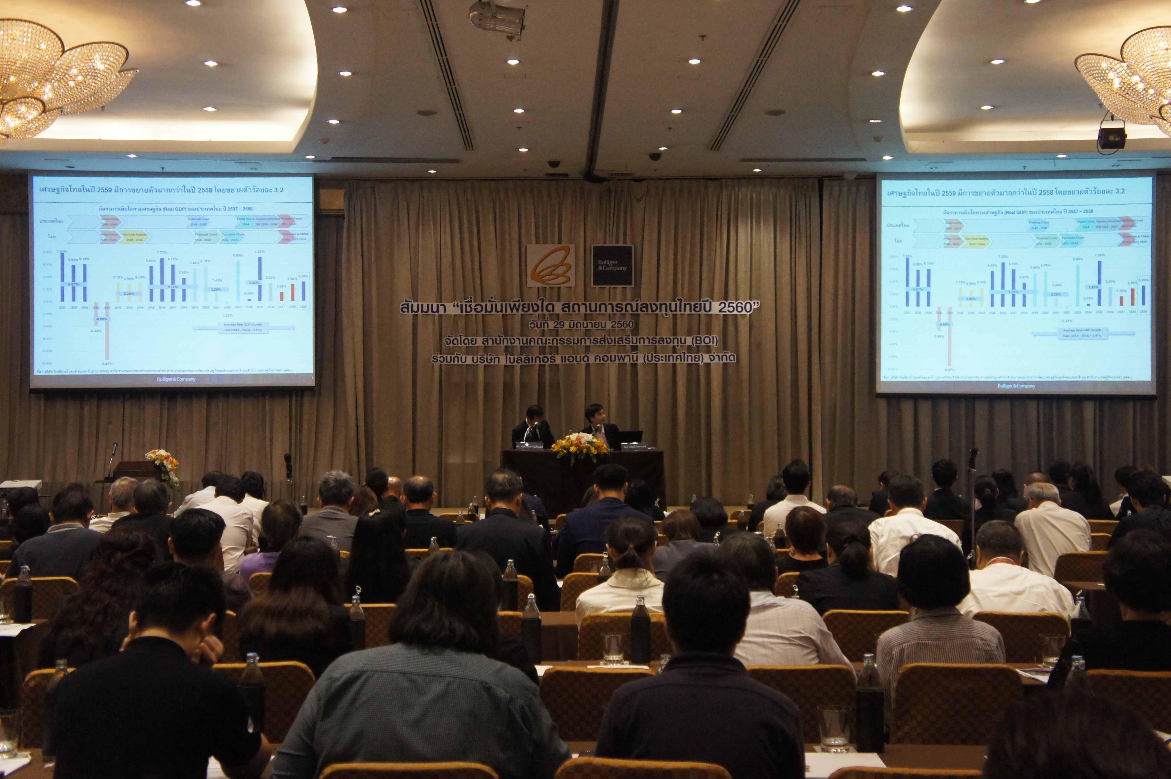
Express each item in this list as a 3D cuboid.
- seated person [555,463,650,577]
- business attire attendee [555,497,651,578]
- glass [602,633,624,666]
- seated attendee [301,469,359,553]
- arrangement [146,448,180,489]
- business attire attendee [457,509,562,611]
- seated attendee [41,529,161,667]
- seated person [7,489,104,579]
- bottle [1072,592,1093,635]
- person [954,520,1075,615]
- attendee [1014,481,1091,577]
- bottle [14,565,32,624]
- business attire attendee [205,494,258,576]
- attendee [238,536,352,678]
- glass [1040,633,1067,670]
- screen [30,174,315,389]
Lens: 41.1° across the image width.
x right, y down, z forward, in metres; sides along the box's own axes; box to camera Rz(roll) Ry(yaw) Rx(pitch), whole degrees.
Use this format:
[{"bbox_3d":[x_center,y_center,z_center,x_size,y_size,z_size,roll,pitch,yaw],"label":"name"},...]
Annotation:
[{"bbox_3d":[0.141,1.109,9.100,0.550,1.310,0.780,0,-1,-1],"label":"seated person"},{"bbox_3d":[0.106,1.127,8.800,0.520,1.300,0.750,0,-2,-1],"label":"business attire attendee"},{"bbox_3d":[0.102,0.952,5.720,0.083,0.112,0.083,0,-1,-1],"label":"glass"},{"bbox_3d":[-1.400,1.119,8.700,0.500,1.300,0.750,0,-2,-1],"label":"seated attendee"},{"bbox_3d":[-4.280,0.806,15.800,0.360,0.420,0.320,0,-1,-3],"label":"arrangement"},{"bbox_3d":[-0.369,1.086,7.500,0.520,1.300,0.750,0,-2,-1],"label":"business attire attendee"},{"bbox_3d":[-1.581,1.069,5.150,0.500,1.240,0.750,0,-1,3],"label":"seated attendee"},{"bbox_3d":[-2.408,1.090,7.515,0.520,1.270,0.750,0,-1,2],"label":"seated person"},{"bbox_3d":[1.622,0.801,5.100,0.066,0.238,0.066,0,-2,-1],"label":"bottle"},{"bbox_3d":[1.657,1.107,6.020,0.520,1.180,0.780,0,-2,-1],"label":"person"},{"bbox_3d":[2.727,1.173,9.463,0.500,1.250,0.750,0,-1,-7],"label":"attendee"},{"bbox_3d":[-2.312,0.837,6.422,0.070,0.240,0.070,0,-1,0],"label":"bottle"},{"bbox_3d":[-2.064,1.129,9.265,0.470,1.270,0.750,0,-1,2],"label":"business attire attendee"},{"bbox_3d":[-0.947,1.078,5.150,0.480,1.220,0.750,0,-1,0],"label":"attendee"},{"bbox_3d":[1.612,0.906,5.381,0.087,0.106,0.087,0,-1,0],"label":"glass"},{"bbox_3d":[-4.847,-1.271,18.300,3.340,2.540,0.050,0,-1,-3],"label":"screen"}]

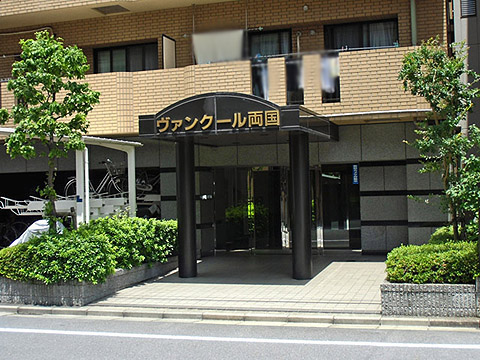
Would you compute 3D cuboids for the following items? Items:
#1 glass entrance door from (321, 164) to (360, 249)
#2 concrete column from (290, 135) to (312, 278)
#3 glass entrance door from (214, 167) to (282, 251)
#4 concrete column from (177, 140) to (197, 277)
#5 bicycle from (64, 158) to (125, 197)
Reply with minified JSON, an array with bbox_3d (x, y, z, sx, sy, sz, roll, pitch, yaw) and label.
[{"bbox_3d":[2.210,0.592,15.844,0.873,1.866,0.090,-2,-2,18],"label":"glass entrance door"},{"bbox_3d":[1.075,0.443,12.694,0.320,2.583,0.320,-2,-2,18],"label":"concrete column"},{"bbox_3d":[0.194,0.657,16.507,1.632,1.909,0.090,-2,-2,18],"label":"glass entrance door"},{"bbox_3d":[-0.982,0.499,13.370,0.320,2.582,0.320,-1,-2,0],"label":"concrete column"},{"bbox_3d":[-3.215,0.065,16.433,1.800,1.100,0.570,-2,-2,18],"label":"bicycle"}]

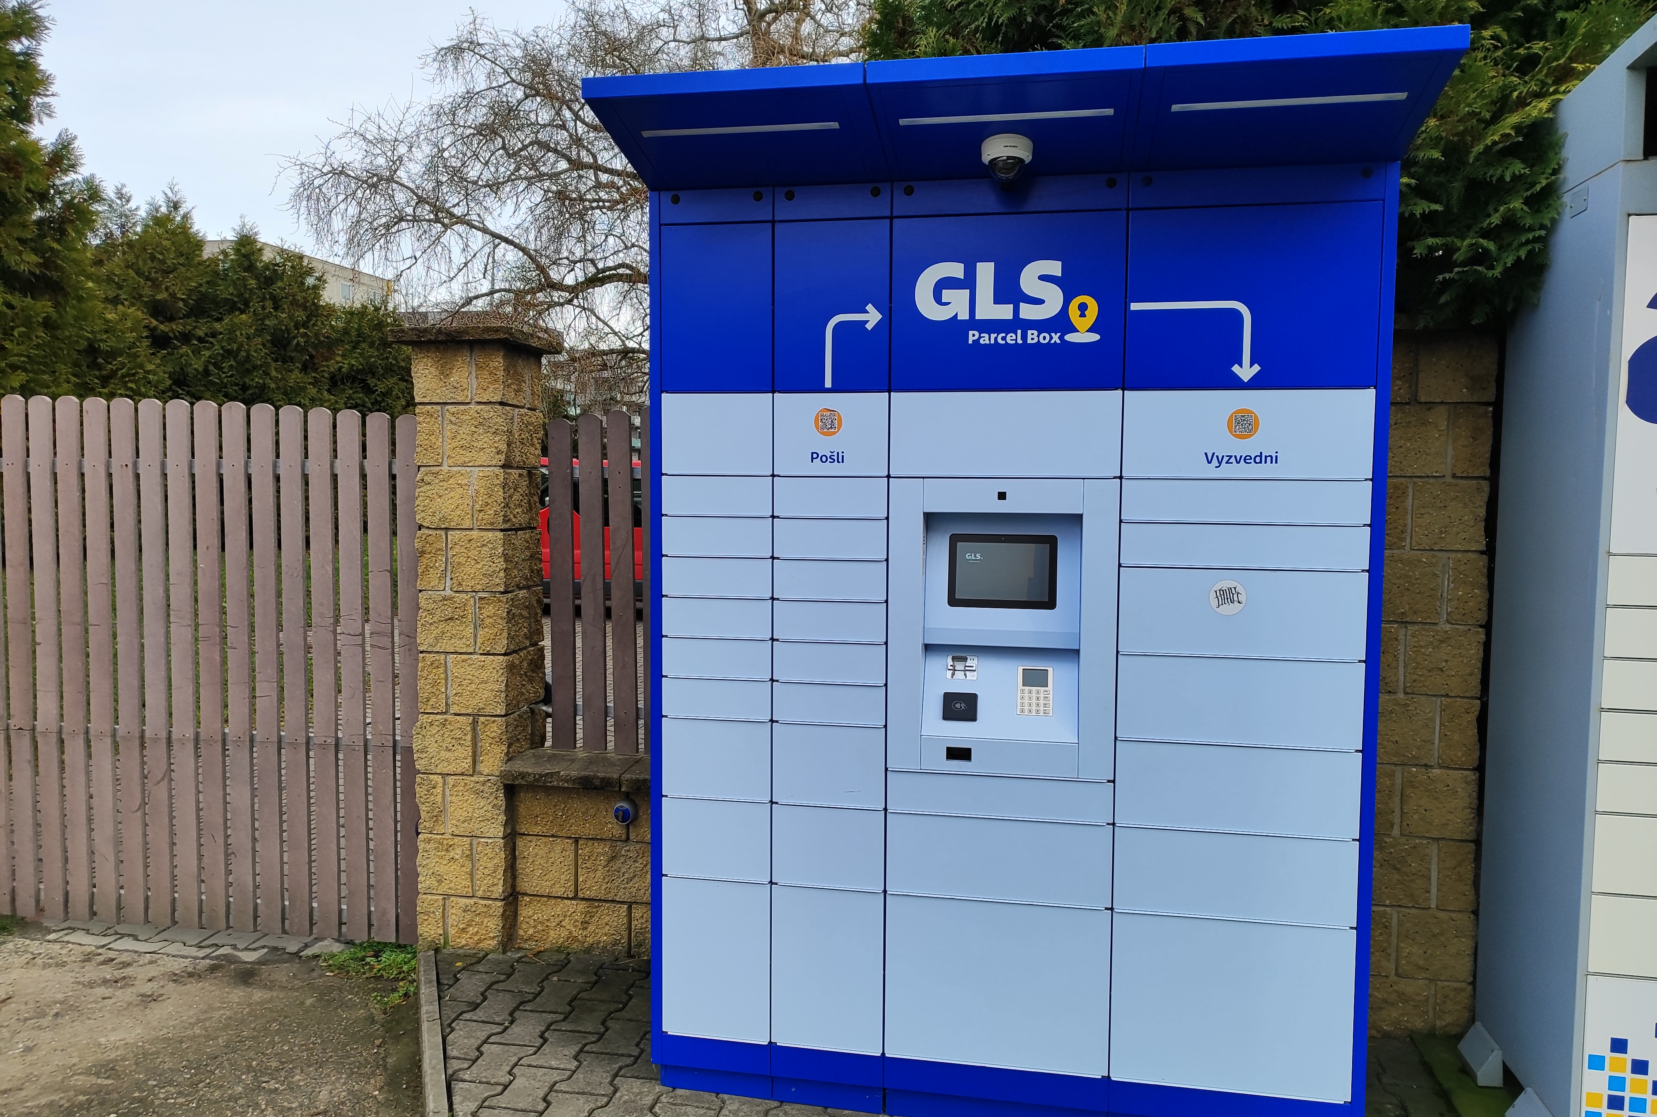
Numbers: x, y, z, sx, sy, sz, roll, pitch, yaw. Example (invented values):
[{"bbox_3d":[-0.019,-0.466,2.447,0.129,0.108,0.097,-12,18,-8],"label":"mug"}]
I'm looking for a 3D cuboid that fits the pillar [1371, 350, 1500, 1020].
[{"bbox_3d":[1.658,0.356,3.328,0.310,1.973,0.300,1,4,11],"label":"pillar"}]

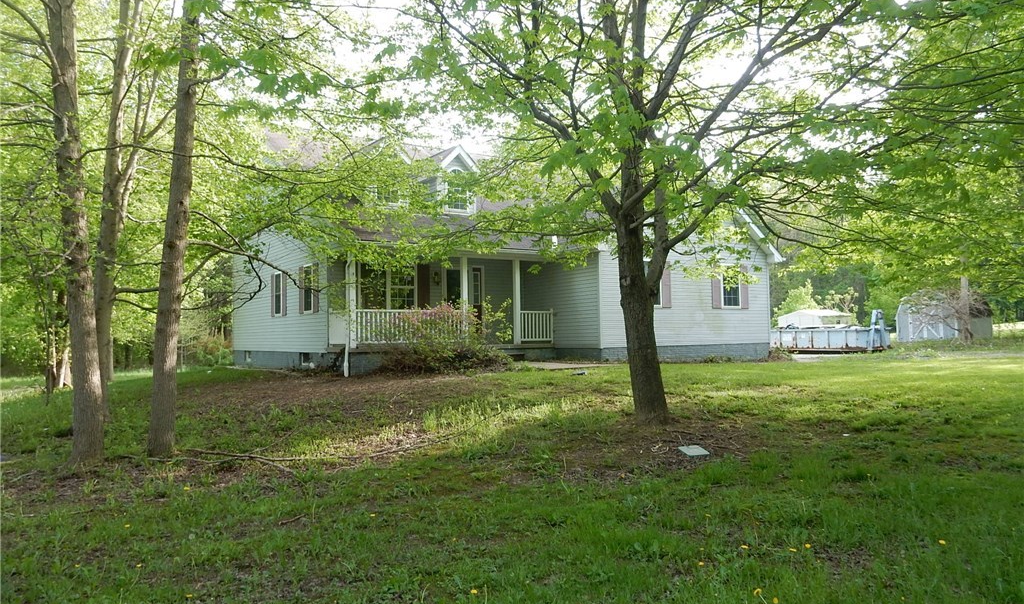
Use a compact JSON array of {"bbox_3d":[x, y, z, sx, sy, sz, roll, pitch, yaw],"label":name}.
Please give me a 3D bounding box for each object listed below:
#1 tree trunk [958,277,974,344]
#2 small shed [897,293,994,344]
[{"bbox_3d":[21.941,0.340,35.775,0.460,3.331,0.460,1,-3,-34],"label":"tree trunk"},{"bbox_3d":[23.260,0.757,39.901,3.696,2.787,3.164,1,-3,-34],"label":"small shed"}]

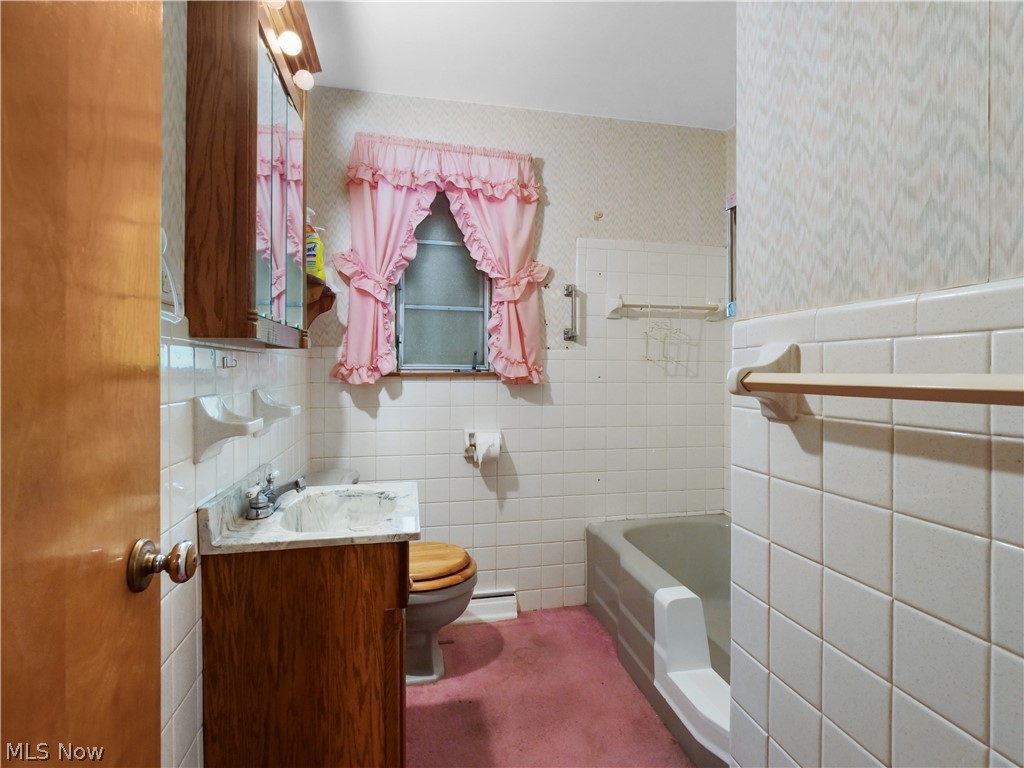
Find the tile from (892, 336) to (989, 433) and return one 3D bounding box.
[{"bbox_3d":[0.495,-0.001,0.545,0.010,0.107,0.104,0,1,-12],"label":"tile"}]

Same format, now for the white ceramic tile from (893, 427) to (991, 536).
[{"bbox_3d":[0.495,0.107,0.546,0.010,0.107,0.104,0,1,-12],"label":"white ceramic tile"}]

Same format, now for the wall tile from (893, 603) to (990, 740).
[{"bbox_3d":[0.497,0.328,0.550,0.010,0.109,0.104,0,0,-12],"label":"wall tile"}]

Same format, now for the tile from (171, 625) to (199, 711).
[{"bbox_3d":[-0.616,0.533,0.890,0.010,0.108,0.107,0,1,-13],"label":"tile"}]

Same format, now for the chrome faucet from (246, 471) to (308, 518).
[{"bbox_3d":[-0.605,0.282,1.239,0.130,0.094,0.152,0,0,-12],"label":"chrome faucet"}]

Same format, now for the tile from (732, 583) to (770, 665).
[{"bbox_3d":[0.433,0.434,0.856,0.010,0.109,0.102,0,0,-12],"label":"tile"}]

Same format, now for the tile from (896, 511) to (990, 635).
[{"bbox_3d":[0.495,0.216,0.546,0.010,0.107,0.104,0,1,-12],"label":"tile"}]

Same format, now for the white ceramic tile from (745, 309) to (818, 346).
[{"bbox_3d":[0.447,-0.090,0.788,0.010,0.051,0.150,0,0,-12],"label":"white ceramic tile"}]

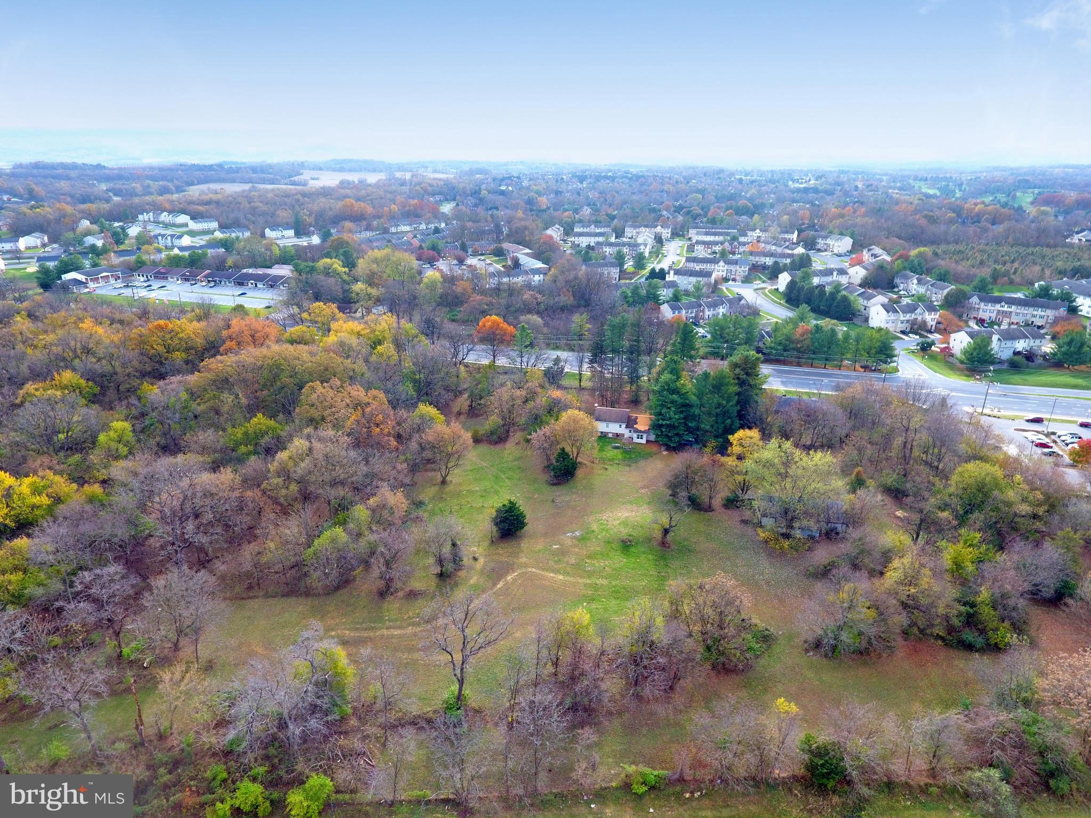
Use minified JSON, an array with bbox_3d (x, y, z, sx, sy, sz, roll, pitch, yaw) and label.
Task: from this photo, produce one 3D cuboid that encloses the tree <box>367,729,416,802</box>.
[{"bbox_3d":[-18.233,43.146,75.226,5.700,10.800,5.700,0,21,0],"label":"tree"}]

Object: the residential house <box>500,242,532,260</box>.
[{"bbox_3d":[-21.370,-118.887,473.350,10.700,8.300,40.000,-9,23,-21],"label":"residential house"}]

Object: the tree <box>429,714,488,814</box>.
[{"bbox_3d":[-9.510,39.420,69.180,6.180,13.140,6.090,-4,22,-10],"label":"tree"}]

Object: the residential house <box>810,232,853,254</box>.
[{"bbox_3d":[213.872,-124.176,468.756,8.900,11.500,38.000,-3,22,-8],"label":"residential house"}]

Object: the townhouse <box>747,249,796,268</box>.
[{"bbox_3d":[149.150,-97.840,414.920,26.970,10.700,11.000,8,23,19],"label":"townhouse"}]

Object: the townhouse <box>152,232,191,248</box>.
[{"bbox_3d":[-263.830,-119.490,445.670,20.820,8.600,10.500,0,21,0],"label":"townhouse"}]

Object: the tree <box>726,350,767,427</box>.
[{"bbox_3d":[52.810,-3.990,165.690,9.770,22.620,9.770,7,22,17],"label":"tree"}]

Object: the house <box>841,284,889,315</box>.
[{"bbox_3d":[151.117,-51.644,299.253,9.300,10.000,21.500,-4,22,-11],"label":"house"}]

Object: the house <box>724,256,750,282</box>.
[{"bbox_3d":[118.900,-87.890,393.690,14.100,11.250,10.690,5,22,13],"label":"house"}]

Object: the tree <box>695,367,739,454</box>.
[{"bbox_3d":[45.400,0.440,164.430,11.110,21.290,10.560,0,21,0],"label":"tree"}]

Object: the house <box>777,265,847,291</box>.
[{"bbox_3d":[147.610,-70.890,346.860,36.230,11.480,10.640,-6,22,-14],"label":"house"}]

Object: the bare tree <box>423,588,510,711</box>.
[{"bbox_3d":[-9.950,31.920,81.420,11.000,18.200,10.380,-3,22,-8],"label":"bare tree"}]

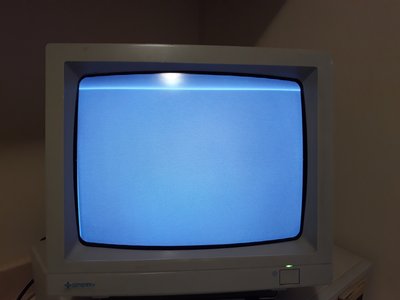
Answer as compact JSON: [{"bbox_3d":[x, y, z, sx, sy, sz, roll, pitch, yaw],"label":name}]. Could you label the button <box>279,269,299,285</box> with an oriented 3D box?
[{"bbox_3d":[0.110,0.155,0.384,0.026,0.019,0.007,0,0,-5],"label":"button"}]

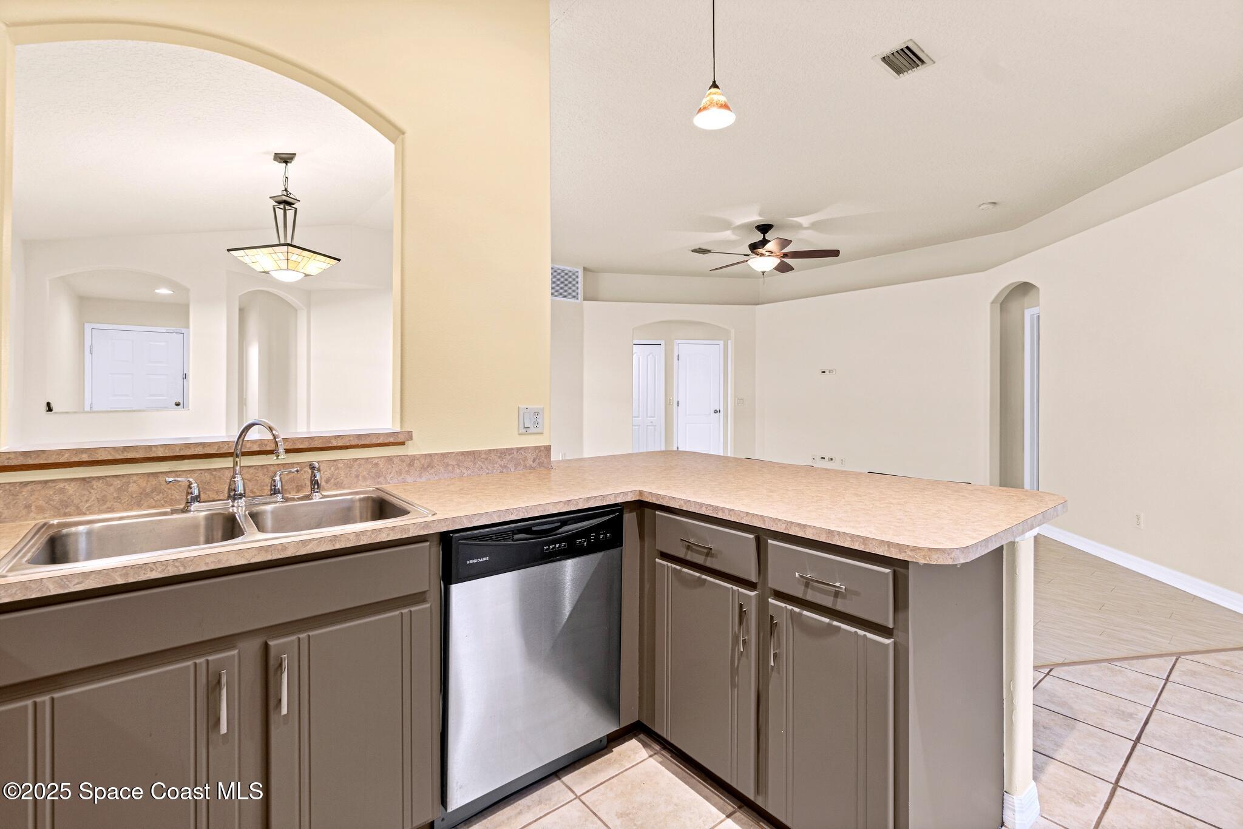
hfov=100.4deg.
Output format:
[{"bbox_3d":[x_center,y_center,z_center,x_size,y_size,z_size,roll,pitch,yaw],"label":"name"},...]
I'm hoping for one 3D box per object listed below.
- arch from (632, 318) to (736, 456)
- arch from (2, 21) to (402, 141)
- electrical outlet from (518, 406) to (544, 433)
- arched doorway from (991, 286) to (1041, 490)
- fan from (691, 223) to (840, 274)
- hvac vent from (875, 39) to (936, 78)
[{"bbox_3d":[0.885,-0.212,7.530,1.510,2.290,0.130,0,2,-9],"label":"arch"},{"bbox_3d":[-1.234,-1.097,1.682,0.980,0.150,0.125,-1,2,-38],"label":"arch"},{"bbox_3d":[-0.396,0.025,2.258,0.122,0.122,0.012,-1,2,-38],"label":"electrical outlet"},{"bbox_3d":[3.823,-0.113,4.980,0.120,2.305,0.770,0,2,7],"label":"arched doorway"},{"bbox_3d":[1.465,-1.690,5.300,1.370,0.500,1.340,0,1,0],"label":"fan"},{"bbox_3d":[1.481,-1.850,2.716,0.290,0.030,0.190,-1,2,-38],"label":"hvac vent"}]

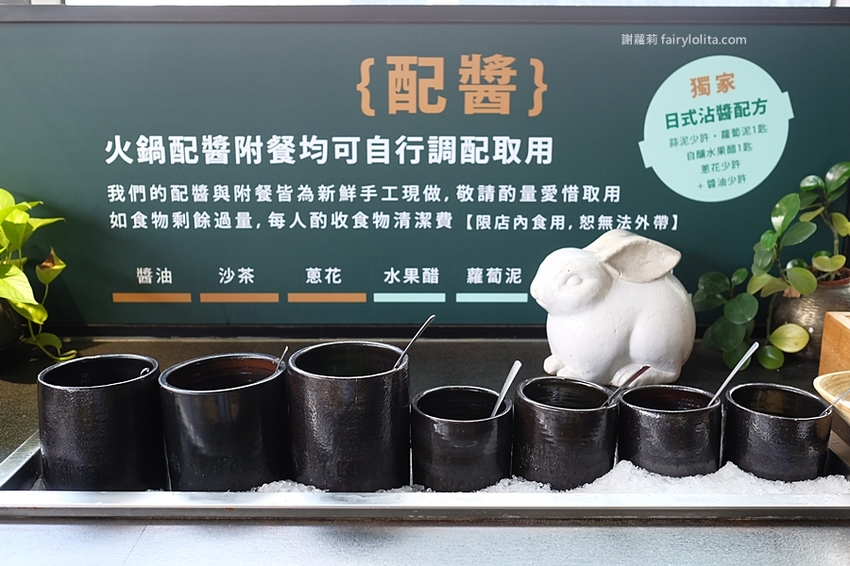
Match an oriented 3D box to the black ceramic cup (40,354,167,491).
[{"bbox_3d":[-0.374,0.167,0.963,0.128,0.137,0.128,0,12,0],"label":"black ceramic cup"}]

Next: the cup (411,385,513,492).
[{"bbox_3d":[0.040,0.179,0.924,0.110,0.094,0.110,1,13,0],"label":"cup"}]

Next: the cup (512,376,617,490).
[{"bbox_3d":[0.157,0.175,0.945,0.110,0.101,0.110,2,13,0],"label":"cup"}]

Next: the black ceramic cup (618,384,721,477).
[{"bbox_3d":[0.280,0.175,0.957,0.108,0.087,0.108,0,11,0],"label":"black ceramic cup"}]

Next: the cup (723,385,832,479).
[{"bbox_3d":[0.393,0.175,0.934,0.110,0.089,0.110,1,13,0],"label":"cup"}]

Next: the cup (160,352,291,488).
[{"bbox_3d":[-0.216,0.159,0.903,0.133,0.129,0.133,-1,12,0],"label":"cup"}]

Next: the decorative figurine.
[{"bbox_3d":[0.284,0.026,1.269,0.242,0.226,0.150,-2,13,-8],"label":"decorative figurine"}]

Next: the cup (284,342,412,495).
[{"bbox_3d":[-0.085,0.153,0.922,0.132,0.142,0.132,1,13,0],"label":"cup"}]

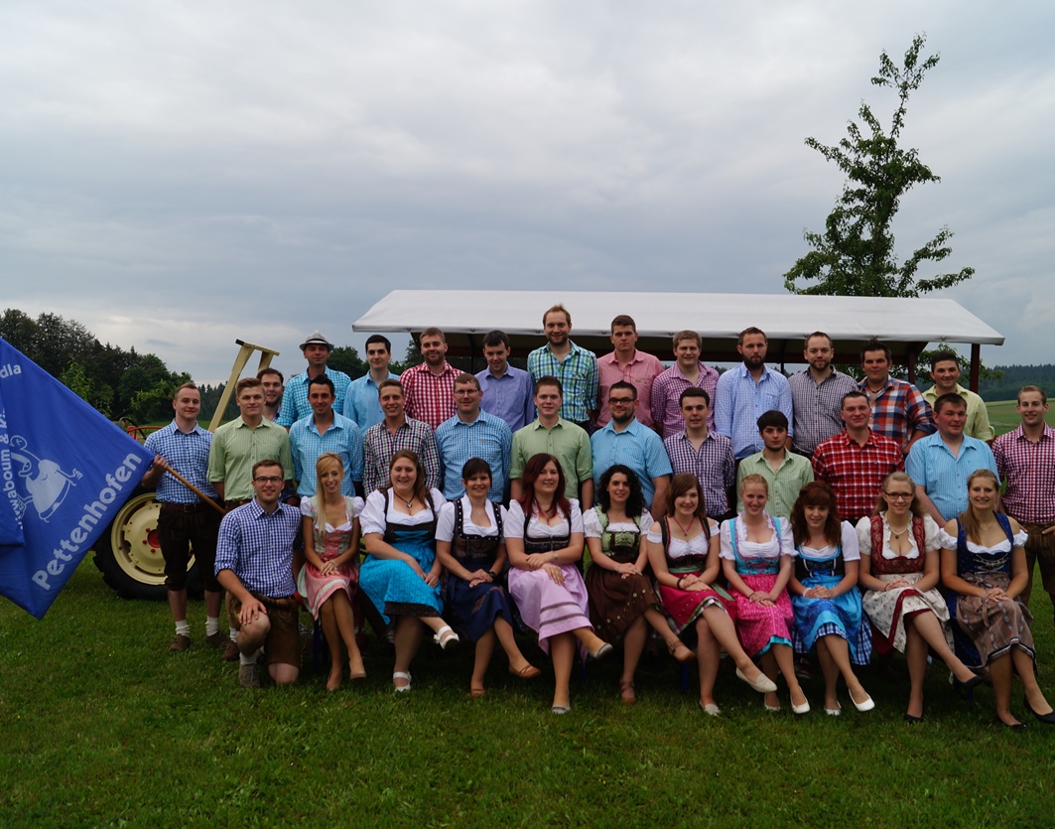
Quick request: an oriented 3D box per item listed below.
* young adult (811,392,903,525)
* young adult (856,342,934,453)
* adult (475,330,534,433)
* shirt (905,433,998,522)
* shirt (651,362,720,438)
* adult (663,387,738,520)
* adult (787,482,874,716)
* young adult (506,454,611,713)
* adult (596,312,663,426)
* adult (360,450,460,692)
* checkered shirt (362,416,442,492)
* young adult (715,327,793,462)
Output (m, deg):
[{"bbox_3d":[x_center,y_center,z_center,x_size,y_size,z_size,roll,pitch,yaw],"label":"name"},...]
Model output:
[{"bbox_3d":[2.065,0.747,5.850,0.580,1.778,0.340,1,0,9],"label":"young adult"},{"bbox_3d":[2.494,0.345,6.361,0.560,1.730,0.360,1,1,18],"label":"young adult"},{"bbox_3d":[-0.167,0.282,6.530,0.500,1.739,0.320,1,0,2],"label":"adult"},{"bbox_3d":[2.560,0.435,5.640,0.560,0.650,0.330,1,1,16],"label":"shirt"},{"bbox_3d":[1.085,-0.039,6.420,0.490,0.640,0.290,1,0,-5],"label":"shirt"},{"bbox_3d":[1.108,0.720,6.092,0.500,1.790,0.340,1,1,10],"label":"adult"},{"bbox_3d":[1.719,0.991,5.300,0.500,1.186,0.800,1,1,9],"label":"adult"},{"bbox_3d":[0.182,0.914,5.360,0.580,1.365,0.820,1,0,-3],"label":"young adult"},{"bbox_3d":[0.675,0.220,6.350,0.510,1.800,0.330,1,1,5],"label":"adult"},{"bbox_3d":[-0.708,0.874,5.550,0.600,1.314,0.850,1,1,-9],"label":"adult"},{"bbox_3d":[-0.854,0.307,6.304,0.540,0.600,0.300,1,1,6],"label":"checkered shirt"},{"bbox_3d":[1.544,0.296,6.370,0.530,1.792,0.330,1,0,7],"label":"young adult"}]

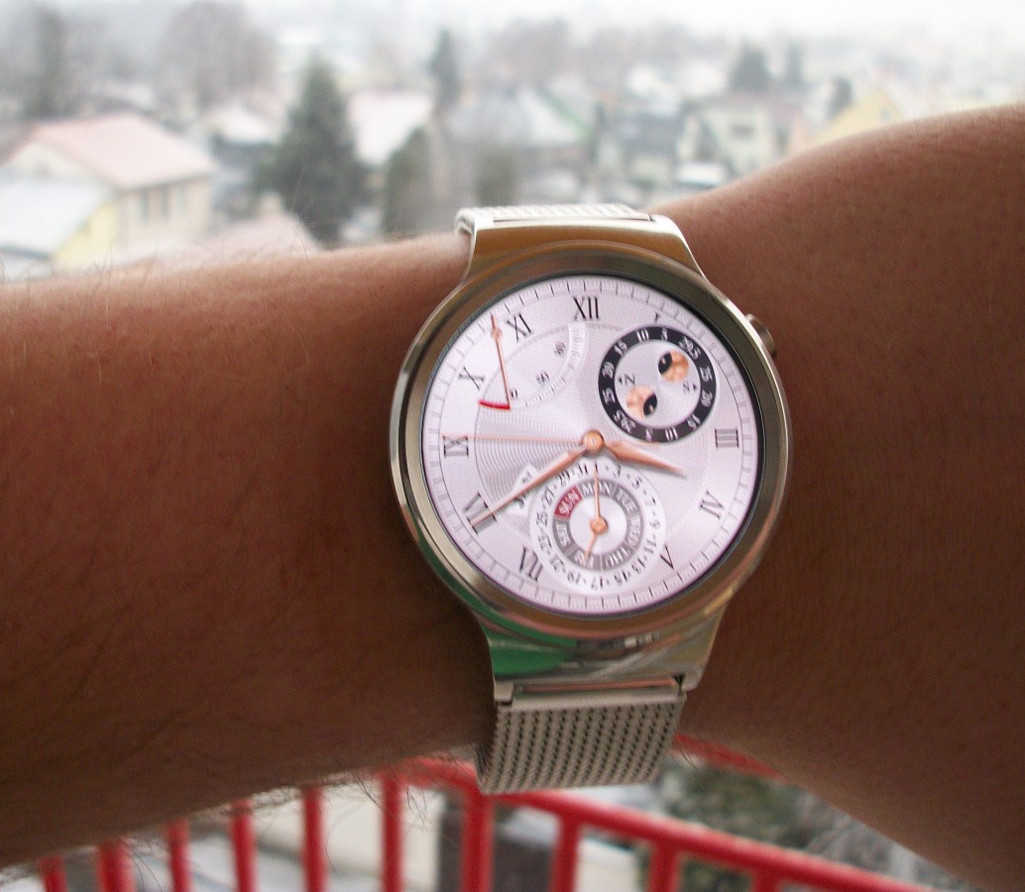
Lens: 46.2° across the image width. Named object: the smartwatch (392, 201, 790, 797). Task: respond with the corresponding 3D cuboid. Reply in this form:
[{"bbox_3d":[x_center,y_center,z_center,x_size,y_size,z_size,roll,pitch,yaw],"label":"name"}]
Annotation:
[{"bbox_3d":[0.006,0.005,0.150,0.043,0.070,0.055,-2,-8,-6],"label":"smartwatch"}]

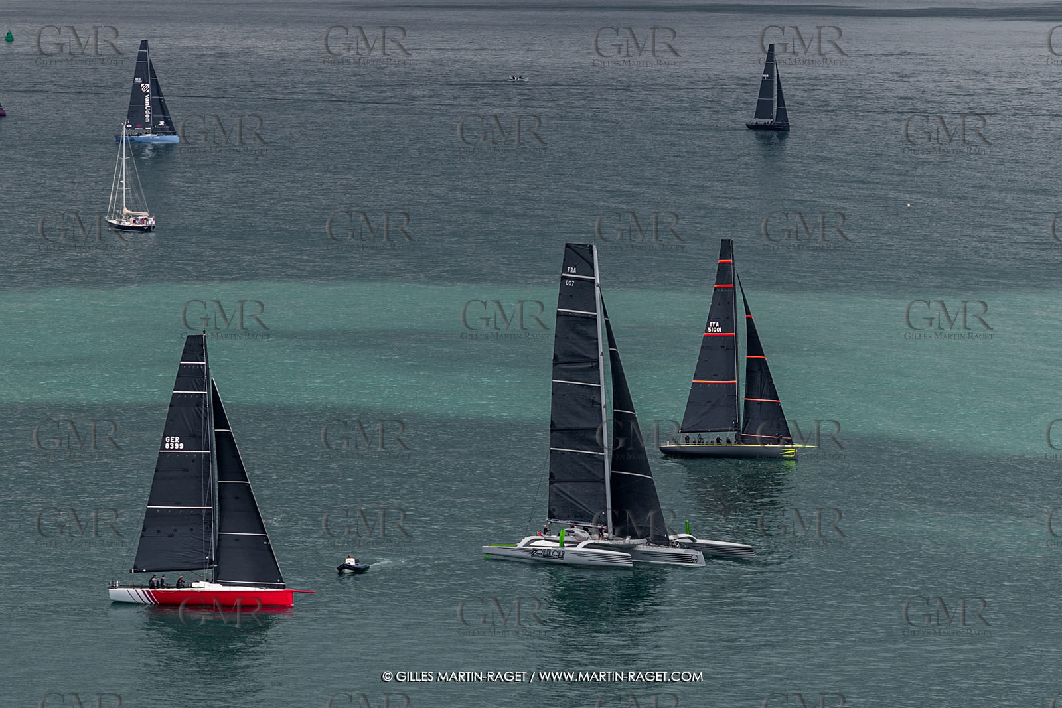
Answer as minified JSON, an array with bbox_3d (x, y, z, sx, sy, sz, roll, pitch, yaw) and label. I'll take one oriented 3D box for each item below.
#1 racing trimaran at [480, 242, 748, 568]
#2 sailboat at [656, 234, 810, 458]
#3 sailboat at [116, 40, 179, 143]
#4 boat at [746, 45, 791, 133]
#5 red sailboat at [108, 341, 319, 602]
[{"bbox_3d":[8.250,4.343,448.519,21.200,28.730,16.800,6,8,45],"label":"racing trimaran"},{"bbox_3d":[22.418,-0.628,539.777,16.600,23.740,4.450,1,6,10],"label":"sailboat"},{"bbox_3d":[-83.924,-57.422,1083.855,14.300,22.210,4.300,1,6,6],"label":"sailboat"},{"bbox_3d":[53.916,-60.613,1125.003,12.900,19.340,3.900,6,8,45],"label":"boat"},{"bbox_3d":[-27.330,9.723,422.806,17.600,23.170,4.450,1,6,8],"label":"red sailboat"}]

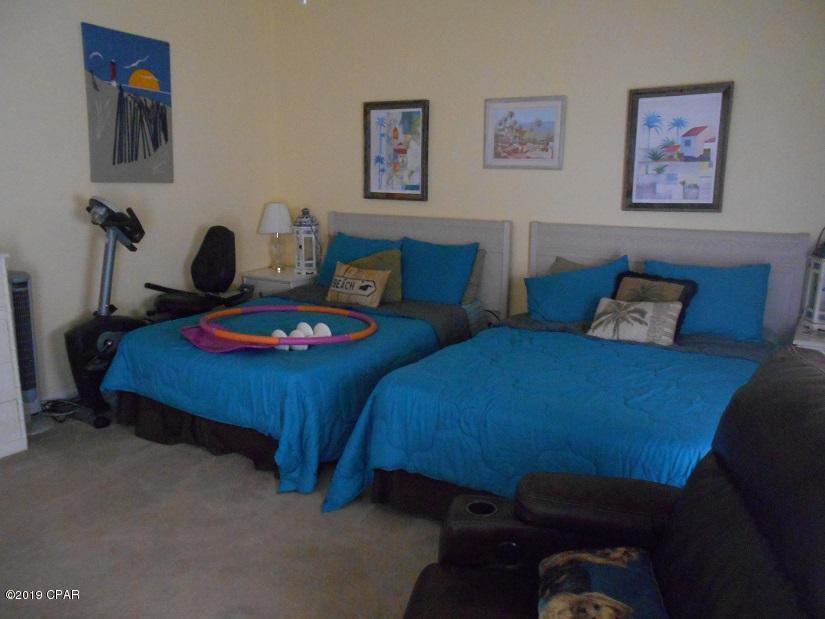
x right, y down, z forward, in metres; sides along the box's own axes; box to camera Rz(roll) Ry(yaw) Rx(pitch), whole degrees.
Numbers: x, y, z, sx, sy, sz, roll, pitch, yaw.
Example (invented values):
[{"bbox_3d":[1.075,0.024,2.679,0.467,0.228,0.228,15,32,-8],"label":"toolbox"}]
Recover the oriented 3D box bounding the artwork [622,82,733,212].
[{"bbox_3d":[1.563,-0.953,3.696,0.560,0.715,0.035,8,13,33],"label":"artwork"}]

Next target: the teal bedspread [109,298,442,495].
[{"bbox_3d":[-0.798,0.353,3.673,1.760,0.610,1.220,8,13,33],"label":"teal bedspread"}]

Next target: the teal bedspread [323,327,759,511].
[{"bbox_3d":[0.731,0.550,2.799,1.660,0.620,1.510,8,13,33],"label":"teal bedspread"}]

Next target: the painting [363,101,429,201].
[{"bbox_3d":[-0.130,-1.221,4.792,0.592,0.742,0.030,8,13,31],"label":"painting"}]

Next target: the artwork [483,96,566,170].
[{"bbox_3d":[0.759,-1.199,4.236,0.587,0.480,0.030,8,13,31],"label":"artwork"}]

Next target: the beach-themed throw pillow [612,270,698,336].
[{"bbox_3d":[1.323,-0.027,3.456,0.430,0.400,0.150,8,-19,33],"label":"beach-themed throw pillow"}]

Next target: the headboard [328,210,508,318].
[{"bbox_3d":[0.011,-0.128,4.862,1.620,1.173,0.070,8,13,31],"label":"headboard"}]

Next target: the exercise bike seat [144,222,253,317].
[{"bbox_3d":[-1.520,-0.293,4.458,0.490,0.600,0.620,6,12,23],"label":"exercise bike seat"}]

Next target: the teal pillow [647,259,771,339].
[{"bbox_3d":[1.662,-0.060,3.535,0.660,0.450,0.160,8,-14,31],"label":"teal pillow"}]

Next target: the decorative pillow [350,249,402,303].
[{"bbox_3d":[-0.217,-0.255,4.380,0.480,0.420,0.150,4,-11,16],"label":"decorative pillow"}]

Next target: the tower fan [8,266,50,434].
[{"bbox_3d":[-2.210,0.245,3.546,0.230,0.890,0.230,-8,14,-38],"label":"tower fan"}]

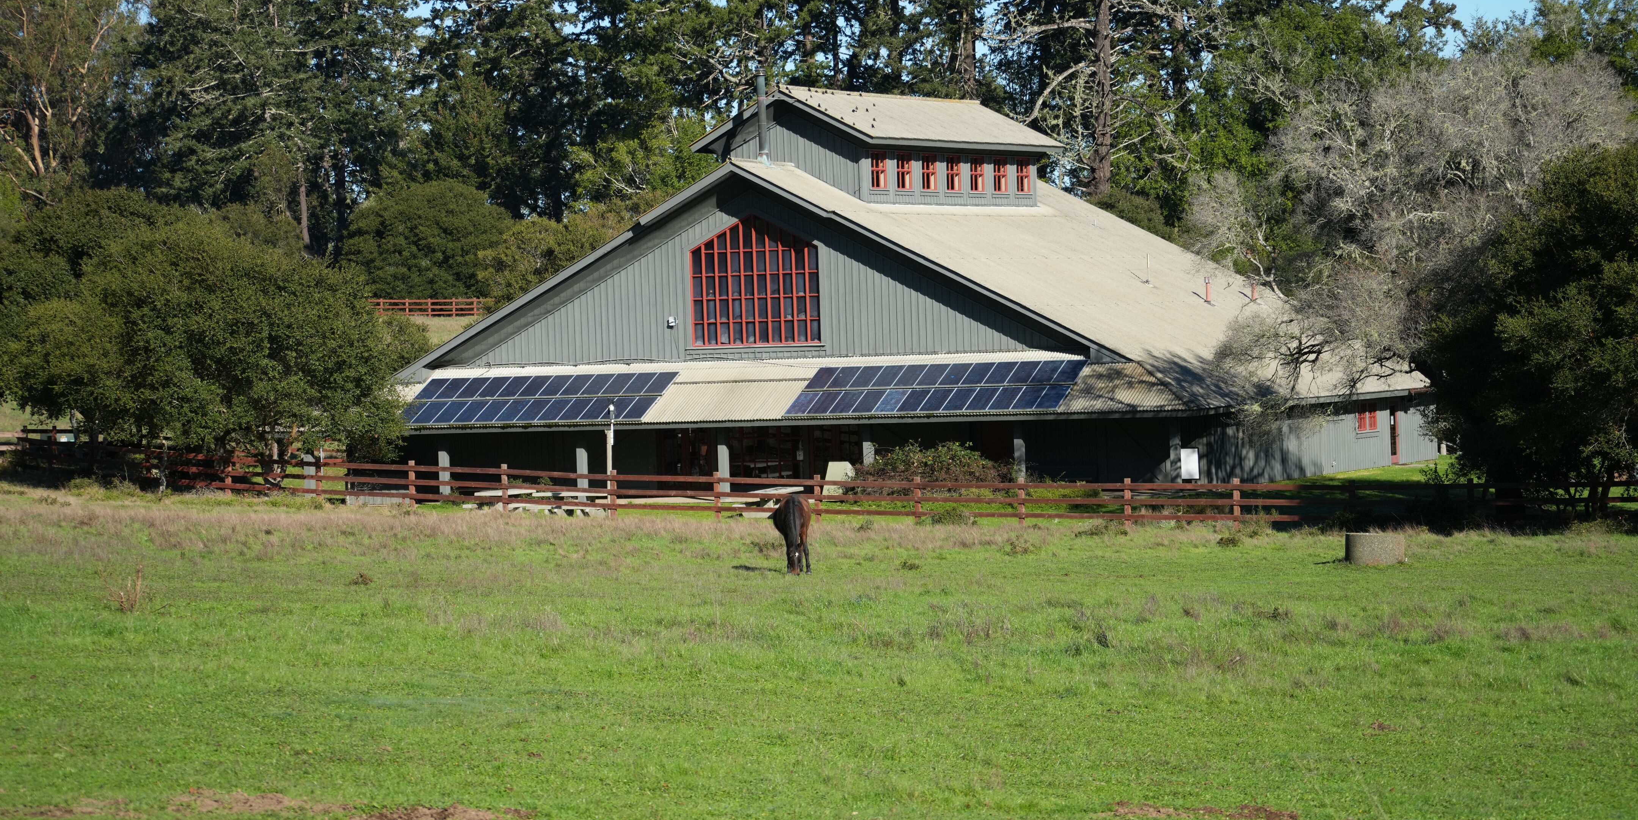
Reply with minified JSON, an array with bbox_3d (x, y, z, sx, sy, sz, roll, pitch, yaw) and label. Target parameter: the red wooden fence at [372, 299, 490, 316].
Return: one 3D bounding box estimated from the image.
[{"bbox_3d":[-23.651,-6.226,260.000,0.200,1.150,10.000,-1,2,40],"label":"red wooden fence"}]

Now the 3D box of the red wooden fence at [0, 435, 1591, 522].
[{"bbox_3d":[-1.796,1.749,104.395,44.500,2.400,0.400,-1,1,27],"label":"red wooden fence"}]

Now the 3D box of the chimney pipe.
[{"bbox_3d":[-1.734,-9.151,133.200,0.300,2.900,0.300,-1,1,25],"label":"chimney pipe"}]

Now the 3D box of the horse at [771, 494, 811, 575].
[{"bbox_3d":[-0.506,2.369,82.532,0.680,1.500,2.150,-2,1,-4],"label":"horse"}]

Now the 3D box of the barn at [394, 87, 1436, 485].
[{"bbox_3d":[2.317,-4.060,141.273,32.200,12.900,27.000,-1,1,25],"label":"barn"}]

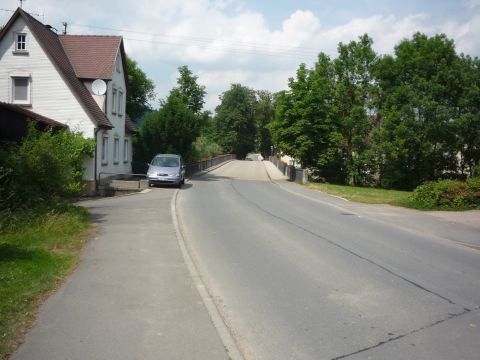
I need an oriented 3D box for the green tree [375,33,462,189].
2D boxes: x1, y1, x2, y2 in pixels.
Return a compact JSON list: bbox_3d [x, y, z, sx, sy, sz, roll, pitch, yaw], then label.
[{"bbox_3d":[10.060,-3.920,25.000,5.000,8.790,5.000,0,3,0],"label":"green tree"}]

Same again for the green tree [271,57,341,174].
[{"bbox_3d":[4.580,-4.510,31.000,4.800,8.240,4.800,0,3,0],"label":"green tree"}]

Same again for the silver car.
[{"bbox_3d":[-4.160,-0.550,25.800,1.830,1.720,4.600,0,3,-4],"label":"silver car"}]

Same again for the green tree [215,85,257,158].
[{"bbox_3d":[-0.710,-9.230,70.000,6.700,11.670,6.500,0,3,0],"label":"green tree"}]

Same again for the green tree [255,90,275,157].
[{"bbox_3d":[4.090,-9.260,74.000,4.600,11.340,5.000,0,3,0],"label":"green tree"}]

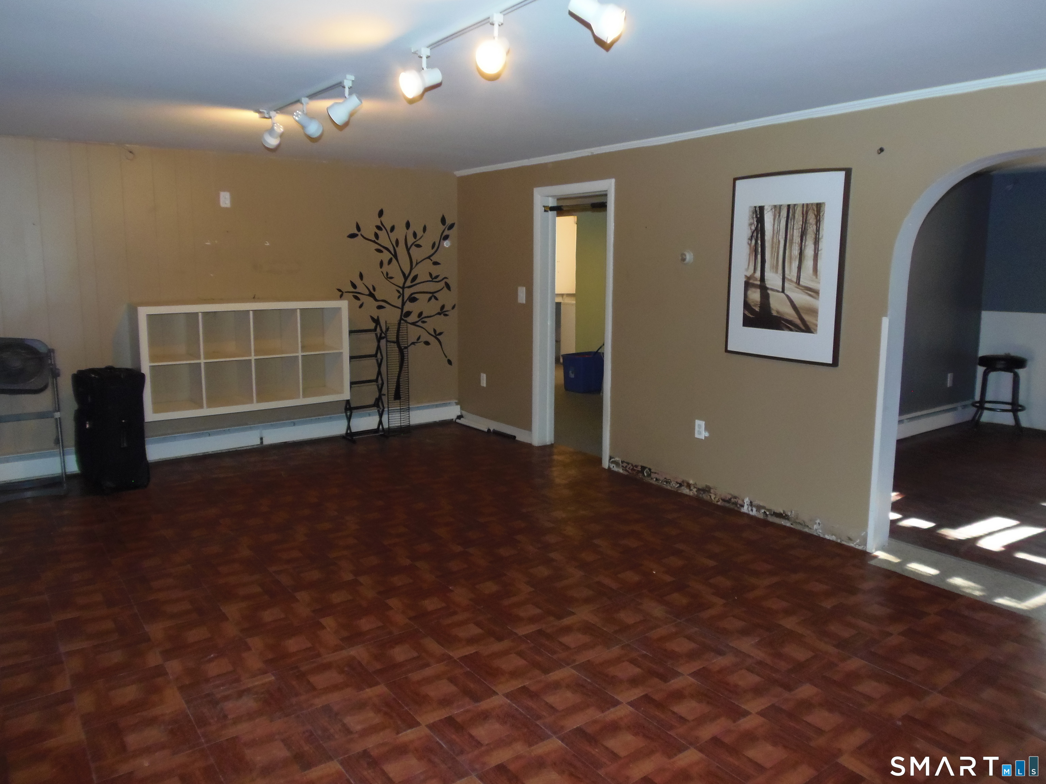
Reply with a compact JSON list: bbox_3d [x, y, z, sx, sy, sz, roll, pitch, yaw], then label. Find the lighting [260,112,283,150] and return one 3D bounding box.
[{"bbox_3d":[-1.338,-1.389,3.864,0.103,0.198,0.160,-9,13,-42],"label":"lighting"}]

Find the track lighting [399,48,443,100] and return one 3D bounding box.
[{"bbox_3d":[-0.383,-1.192,2.723,0.160,0.198,0.103,-5,11,-29],"label":"track lighting"}]

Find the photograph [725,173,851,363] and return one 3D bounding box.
[{"bbox_3d":[1.447,-0.686,4.029,0.028,1.020,0.720,-7,12,-36],"label":"photograph"}]

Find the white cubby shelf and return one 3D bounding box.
[{"bbox_3d":[-2.145,-0.287,5.622,1.500,0.795,0.395,-7,12,-36],"label":"white cubby shelf"}]

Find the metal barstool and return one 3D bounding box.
[{"bbox_3d":[4.388,0.012,6.694,0.400,0.680,0.400,3,10,17],"label":"metal barstool"}]

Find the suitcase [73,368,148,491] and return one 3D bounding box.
[{"bbox_3d":[-2.795,0.243,4.935,0.420,0.760,0.300,9,13,43],"label":"suitcase"}]

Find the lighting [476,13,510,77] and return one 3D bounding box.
[{"bbox_3d":[-0.094,-1.119,2.341,0.103,0.198,0.160,3,10,13],"label":"lighting"}]

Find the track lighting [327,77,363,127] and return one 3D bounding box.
[{"bbox_3d":[-0.783,-1.277,3.196,0.160,0.198,0.103,2,10,13],"label":"track lighting"}]

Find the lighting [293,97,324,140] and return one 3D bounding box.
[{"bbox_3d":[-1.054,-1.340,3.556,0.103,0.198,0.160,4,11,22],"label":"lighting"}]

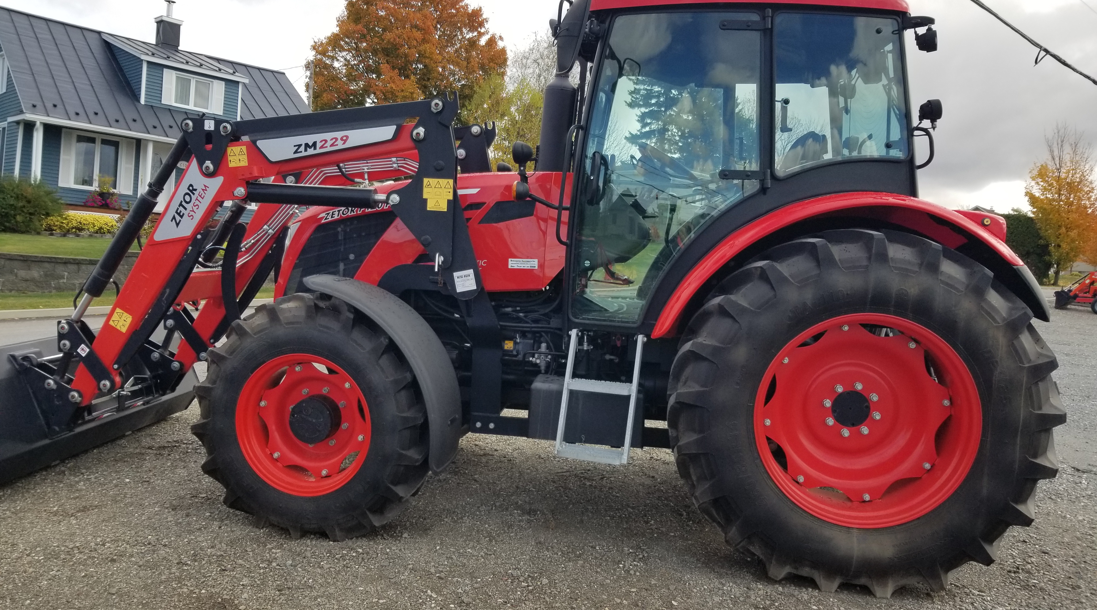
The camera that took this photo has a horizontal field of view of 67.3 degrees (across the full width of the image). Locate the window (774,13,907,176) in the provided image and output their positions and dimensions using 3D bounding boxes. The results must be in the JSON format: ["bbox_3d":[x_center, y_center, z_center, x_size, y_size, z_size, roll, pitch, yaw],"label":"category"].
[{"bbox_3d":[1.272,-0.915,3.587,0.600,0.730,0.090,4,5,9],"label":"window"}]

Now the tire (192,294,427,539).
[{"bbox_3d":[-1.086,0.527,3.860,1.180,1.170,0.340,4,5,9],"label":"tire"}]

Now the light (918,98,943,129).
[{"bbox_3d":[1.679,-0.842,3.620,0.110,0.125,0.110,4,5,9],"label":"light"}]

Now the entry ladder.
[{"bbox_3d":[0.226,0.425,3.772,0.380,0.610,0.200,4,5,9],"label":"entry ladder"}]

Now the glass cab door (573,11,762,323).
[{"bbox_3d":[0.529,-0.614,3.706,0.800,1.440,0.130,4,5,9],"label":"glass cab door"}]

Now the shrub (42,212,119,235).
[{"bbox_3d":[-14.084,-2.463,24.800,2.100,0.700,1.100,1,5,-45],"label":"shrub"}]

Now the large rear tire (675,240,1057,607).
[{"bbox_3d":[1.345,0.464,3.610,1.600,1.590,0.450,4,5,9],"label":"large rear tire"}]

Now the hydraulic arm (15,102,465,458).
[{"bbox_3d":[-1.670,-0.119,4.526,2.680,2.050,0.360,4,5,9],"label":"hydraulic arm"}]

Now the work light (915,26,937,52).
[{"bbox_3d":[1.658,-1.171,3.618,0.100,0.115,0.105,4,5,9],"label":"work light"}]

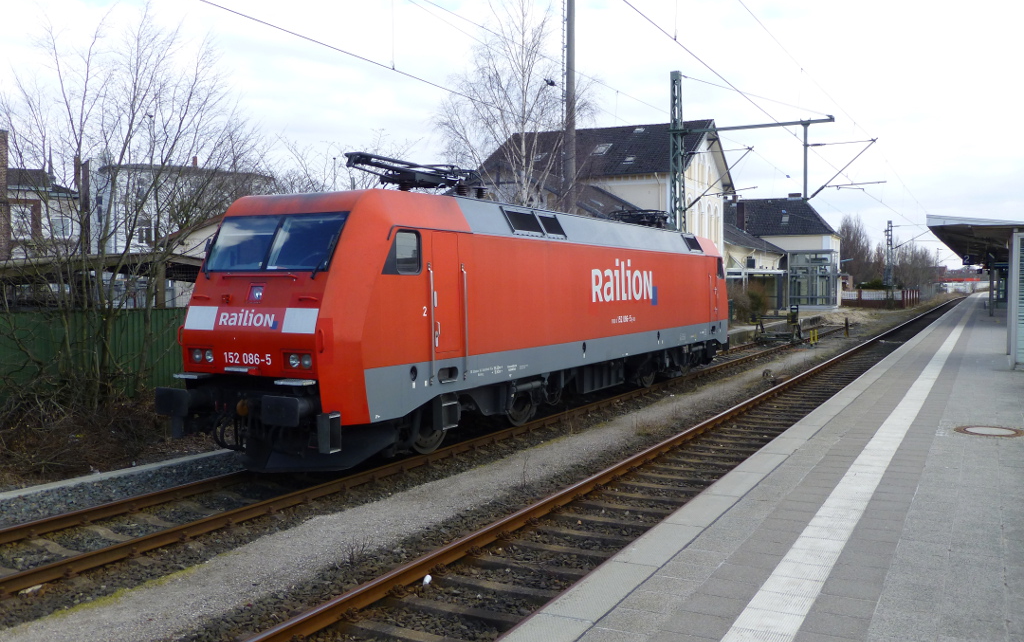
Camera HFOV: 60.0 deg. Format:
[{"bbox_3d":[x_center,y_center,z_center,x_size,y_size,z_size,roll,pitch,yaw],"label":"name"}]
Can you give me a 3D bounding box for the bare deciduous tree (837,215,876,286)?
[{"bbox_3d":[47.494,-8.616,122.000,5.300,12.200,5.200,1,3,28],"label":"bare deciduous tree"}]

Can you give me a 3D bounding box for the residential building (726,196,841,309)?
[{"bbox_3d":[24.636,-6.277,83.562,11.500,10.300,9.500,1,3,28],"label":"residential building"}]

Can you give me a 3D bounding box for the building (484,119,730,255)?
[{"bbox_3d":[5.010,-5.032,47.356,12.000,10.700,10.800,1,3,28],"label":"building"}]

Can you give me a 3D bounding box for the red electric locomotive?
[{"bbox_3d":[1.086,-0.387,19.420,3.000,4.300,19.500,1,3,28],"label":"red electric locomotive"}]

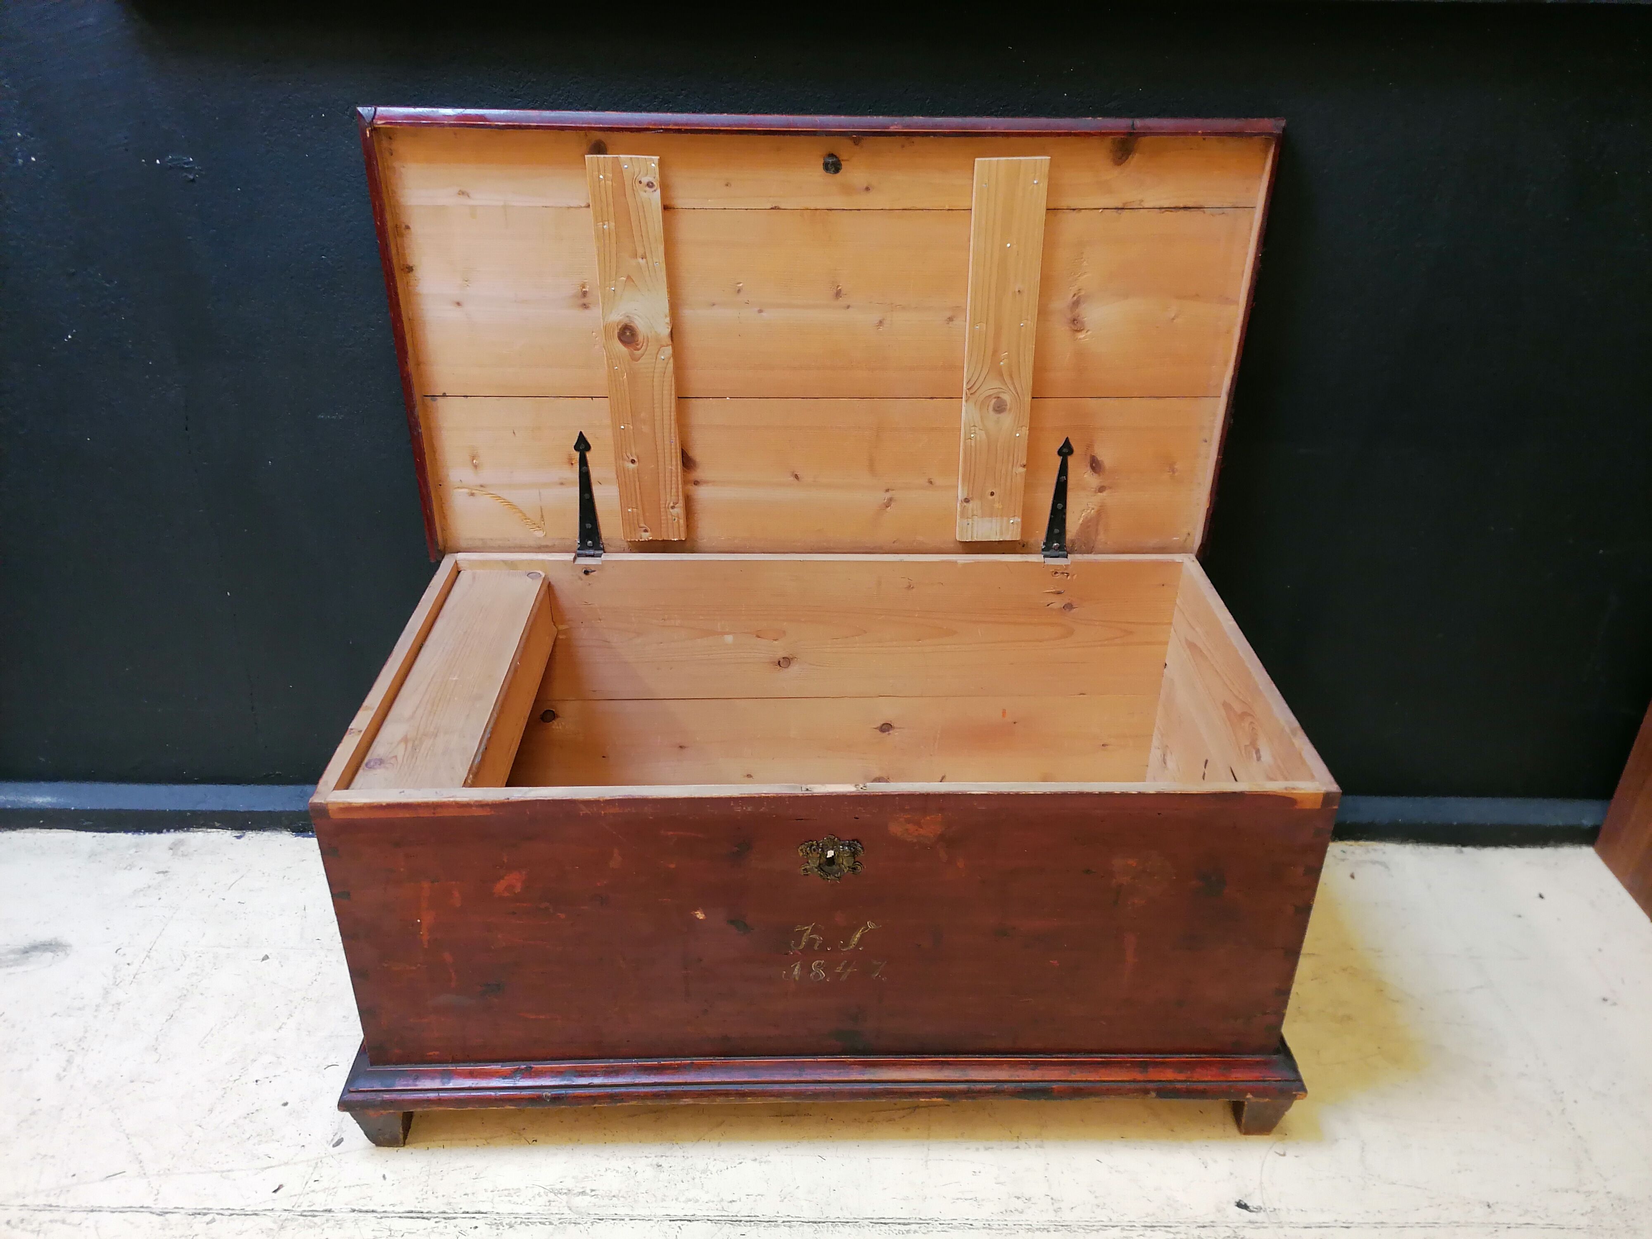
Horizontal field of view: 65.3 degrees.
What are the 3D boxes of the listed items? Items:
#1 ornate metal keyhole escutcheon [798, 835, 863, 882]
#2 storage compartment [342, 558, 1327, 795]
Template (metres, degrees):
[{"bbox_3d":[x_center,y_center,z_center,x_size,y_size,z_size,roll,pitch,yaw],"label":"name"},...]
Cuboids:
[{"bbox_3d":[0.006,0.272,1.447,0.073,0.067,0.010,0,29,-1],"label":"ornate metal keyhole escutcheon"},{"bbox_3d":[-0.001,0.225,1.773,1.089,0.403,0.568,0,29,-1],"label":"storage compartment"}]

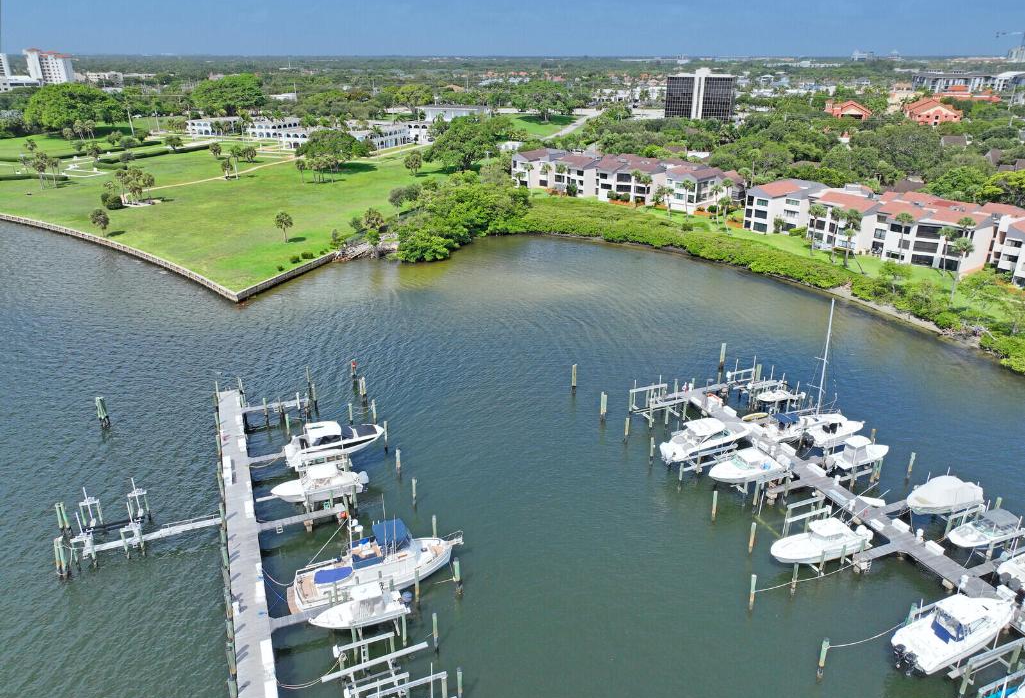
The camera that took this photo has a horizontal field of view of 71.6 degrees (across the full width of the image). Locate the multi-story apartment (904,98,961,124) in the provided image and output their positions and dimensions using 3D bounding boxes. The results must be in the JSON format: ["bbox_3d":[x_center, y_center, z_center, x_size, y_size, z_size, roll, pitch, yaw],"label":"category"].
[{"bbox_3d":[206.552,-117.010,352.615,20.000,13.000,28.000,8,24,18],"label":"multi-story apartment"}]

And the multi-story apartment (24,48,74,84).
[{"bbox_3d":[-401.354,-242.436,620.688,31.168,36.700,16.000,0,23,0],"label":"multi-story apartment"}]

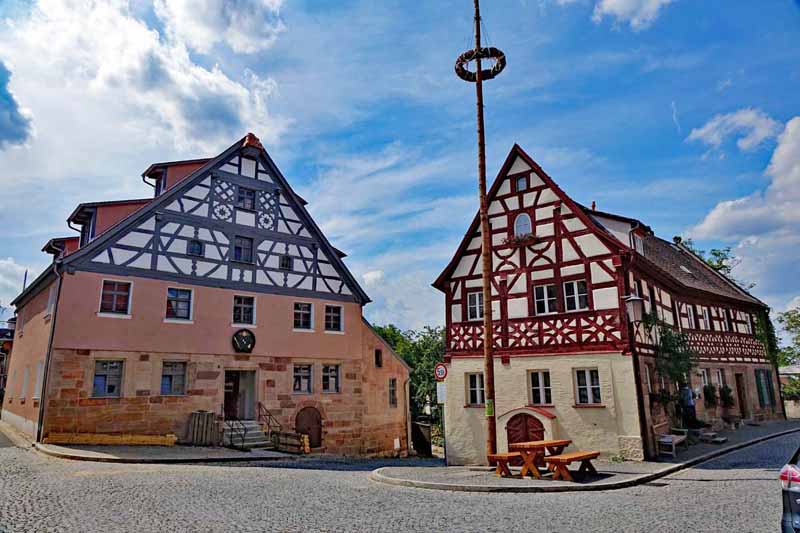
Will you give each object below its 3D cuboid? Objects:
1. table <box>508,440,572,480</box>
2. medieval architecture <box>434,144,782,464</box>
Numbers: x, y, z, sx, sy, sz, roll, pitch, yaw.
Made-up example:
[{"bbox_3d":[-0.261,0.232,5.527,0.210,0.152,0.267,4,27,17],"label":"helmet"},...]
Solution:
[{"bbox_3d":[3.642,4.826,13.408,0.827,0.758,2.039,-13,-19,38],"label":"table"},{"bbox_3d":[10.333,2.512,24.082,7.947,10.686,19.379,-13,-18,42],"label":"medieval architecture"}]

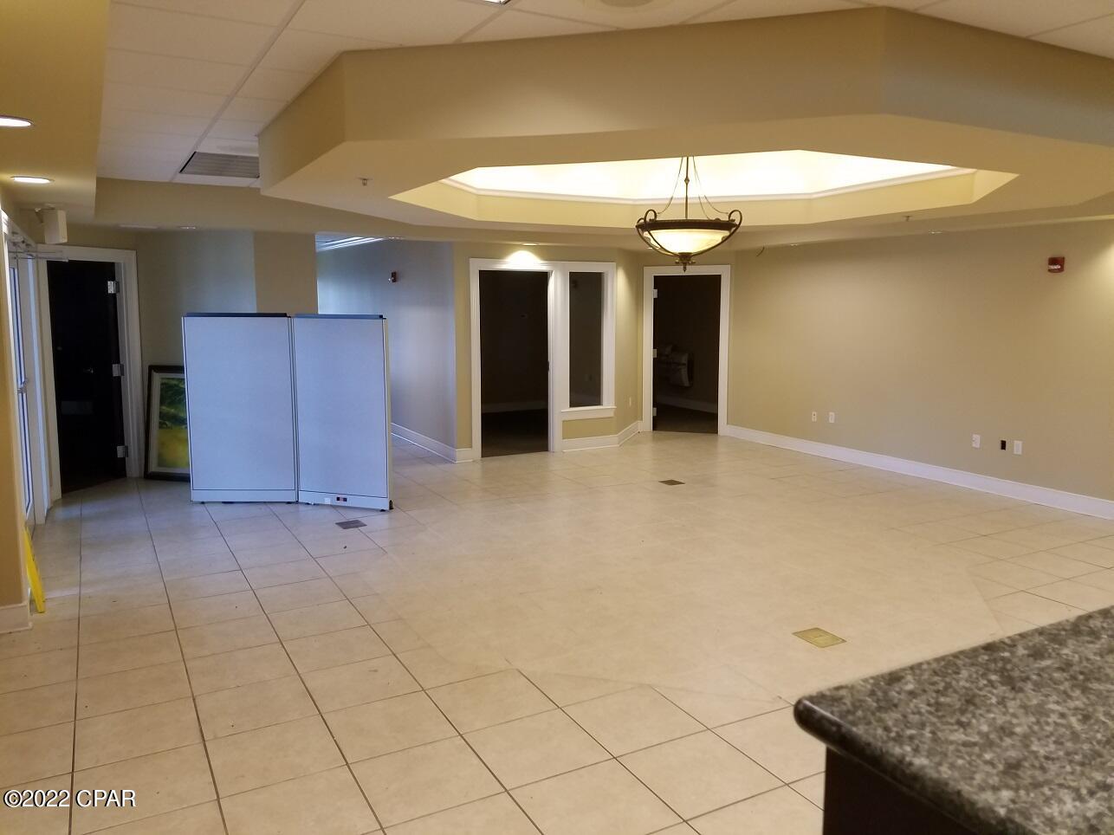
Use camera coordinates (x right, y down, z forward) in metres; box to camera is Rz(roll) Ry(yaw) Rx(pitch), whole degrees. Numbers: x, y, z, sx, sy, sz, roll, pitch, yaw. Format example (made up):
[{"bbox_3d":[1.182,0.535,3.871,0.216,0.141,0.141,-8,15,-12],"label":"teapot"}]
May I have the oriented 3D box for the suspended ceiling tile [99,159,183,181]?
[{"bbox_3d":[-3.201,-1.927,6.410,0.592,0.020,0.640,-4,9,-29],"label":"suspended ceiling tile"}]

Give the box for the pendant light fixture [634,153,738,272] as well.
[{"bbox_3d":[0.882,-1.487,5.624,0.720,1.000,0.720,0,8,0],"label":"pendant light fixture"}]

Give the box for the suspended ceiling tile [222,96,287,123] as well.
[{"bbox_3d":[-1.622,-1.645,4.462,0.275,0.020,0.610,-4,9,-29],"label":"suspended ceiling tile"}]

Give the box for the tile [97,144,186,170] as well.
[{"bbox_3d":[-2.884,-1.845,5.841,0.592,0.020,0.610,-4,9,-29],"label":"tile"}]

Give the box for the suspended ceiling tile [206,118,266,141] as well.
[{"bbox_3d":[-1.871,-1.725,5.015,0.378,0.020,0.610,-4,9,-29],"label":"suspended ceiling tile"}]

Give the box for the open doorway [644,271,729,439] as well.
[{"bbox_3d":[1.677,-0.860,10.822,1.063,2.148,0.140,2,9,16],"label":"open doorway"}]

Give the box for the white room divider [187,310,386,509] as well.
[{"bbox_3d":[-2.257,-0.056,7.082,1.815,1.615,0.205,1,8,9],"label":"white room divider"}]

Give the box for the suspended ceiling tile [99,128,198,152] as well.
[{"bbox_3d":[-2.590,-1.768,5.312,0.592,0.020,0.610,-4,9,-29],"label":"suspended ceiling tile"}]

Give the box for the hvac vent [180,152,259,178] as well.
[{"bbox_3d":[-2.485,-1.925,6.368,0.598,0.030,1.135,-4,9,-29],"label":"hvac vent"}]

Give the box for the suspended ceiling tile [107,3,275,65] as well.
[{"bbox_3d":[-1.412,-1.462,3.197,0.592,0.020,0.610,-4,9,-29],"label":"suspended ceiling tile"}]

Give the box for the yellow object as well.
[{"bbox_3d":[-3.043,0.769,4.838,0.080,0.620,0.300,-9,11,-28],"label":"yellow object"}]

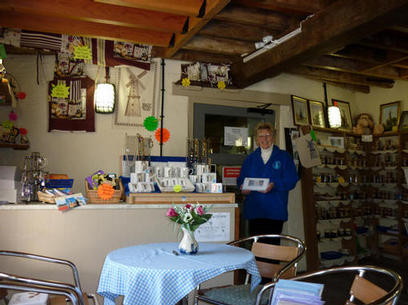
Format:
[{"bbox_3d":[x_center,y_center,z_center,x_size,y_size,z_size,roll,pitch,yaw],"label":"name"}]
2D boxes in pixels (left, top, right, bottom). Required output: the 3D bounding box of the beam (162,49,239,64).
[{"bbox_3d":[-0.038,-1.045,4.249,0.860,0.120,0.120,2,-4,-16],"label":"beam"}]

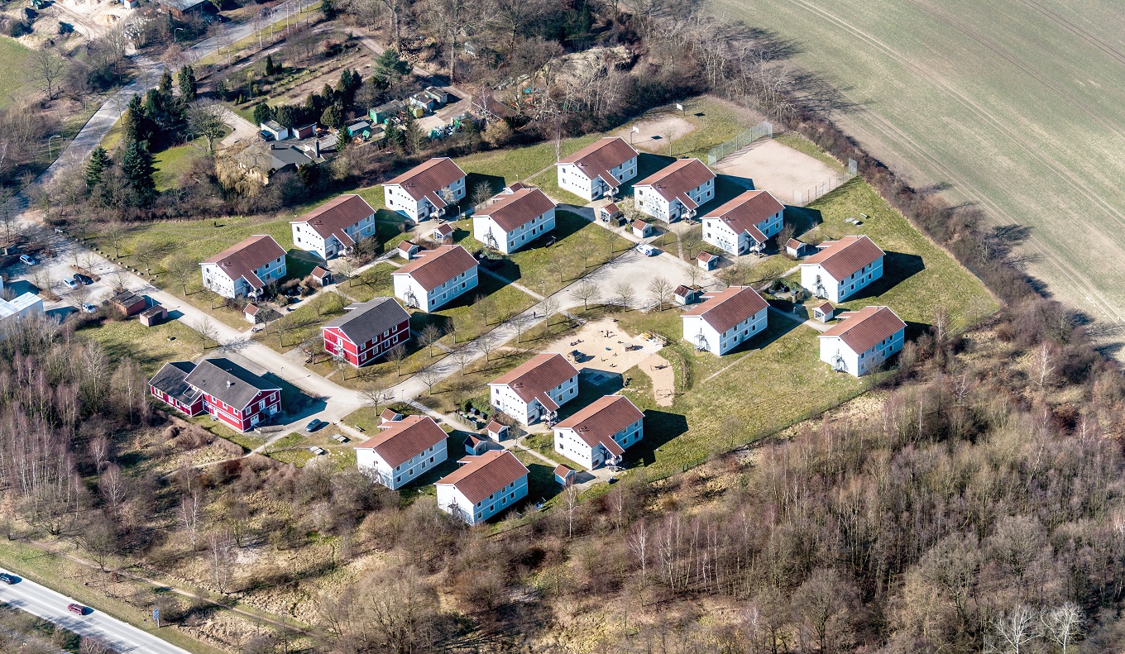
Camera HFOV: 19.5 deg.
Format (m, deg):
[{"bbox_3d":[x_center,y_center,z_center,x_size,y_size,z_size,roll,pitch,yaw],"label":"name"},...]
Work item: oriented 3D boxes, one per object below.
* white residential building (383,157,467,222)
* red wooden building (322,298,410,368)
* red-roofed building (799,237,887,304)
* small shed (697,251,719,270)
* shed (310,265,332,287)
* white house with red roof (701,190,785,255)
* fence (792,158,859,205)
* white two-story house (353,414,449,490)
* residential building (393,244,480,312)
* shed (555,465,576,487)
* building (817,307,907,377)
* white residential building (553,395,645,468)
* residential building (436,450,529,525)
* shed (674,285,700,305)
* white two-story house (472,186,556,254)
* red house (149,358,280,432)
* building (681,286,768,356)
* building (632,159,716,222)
[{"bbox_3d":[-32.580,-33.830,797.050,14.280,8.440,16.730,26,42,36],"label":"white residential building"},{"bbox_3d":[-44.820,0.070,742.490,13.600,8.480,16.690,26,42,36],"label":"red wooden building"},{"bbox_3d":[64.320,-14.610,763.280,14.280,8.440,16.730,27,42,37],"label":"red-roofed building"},{"bbox_3d":[35.647,-16.437,804.932,3.418,3.666,3.931,27,43,37],"label":"small shed"},{"bbox_3d":[-56.200,-12.190,766.710,3.450,3.150,3.750,26,42,36],"label":"shed"},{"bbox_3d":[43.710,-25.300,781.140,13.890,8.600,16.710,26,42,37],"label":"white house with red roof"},{"bbox_3d":[64.270,-35.260,800.090,20.280,3.920,2.740,-29,41,-36],"label":"fence"},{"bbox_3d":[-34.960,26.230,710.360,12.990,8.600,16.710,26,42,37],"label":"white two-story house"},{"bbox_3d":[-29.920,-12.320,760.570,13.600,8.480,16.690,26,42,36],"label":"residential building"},{"bbox_3d":[0.678,32.798,730.191,3.931,3.666,3.418,-28,41,-35],"label":"shed"},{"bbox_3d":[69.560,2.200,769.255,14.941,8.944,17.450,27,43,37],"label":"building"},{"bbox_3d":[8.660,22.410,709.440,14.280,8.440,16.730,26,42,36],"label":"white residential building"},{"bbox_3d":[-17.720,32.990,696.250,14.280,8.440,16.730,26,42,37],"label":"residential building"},{"bbox_3d":[28.480,-7.650,759.380,3.880,3.350,3.280,-27,40,-33],"label":"shed"},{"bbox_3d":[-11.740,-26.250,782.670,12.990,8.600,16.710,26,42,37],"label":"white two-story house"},{"bbox_3d":[-80.540,13.940,760.790,28.620,8.910,16.140,26,41,36],"label":"red house"},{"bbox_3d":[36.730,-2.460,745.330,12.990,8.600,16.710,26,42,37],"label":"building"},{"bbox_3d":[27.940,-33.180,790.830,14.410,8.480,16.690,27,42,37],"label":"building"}]

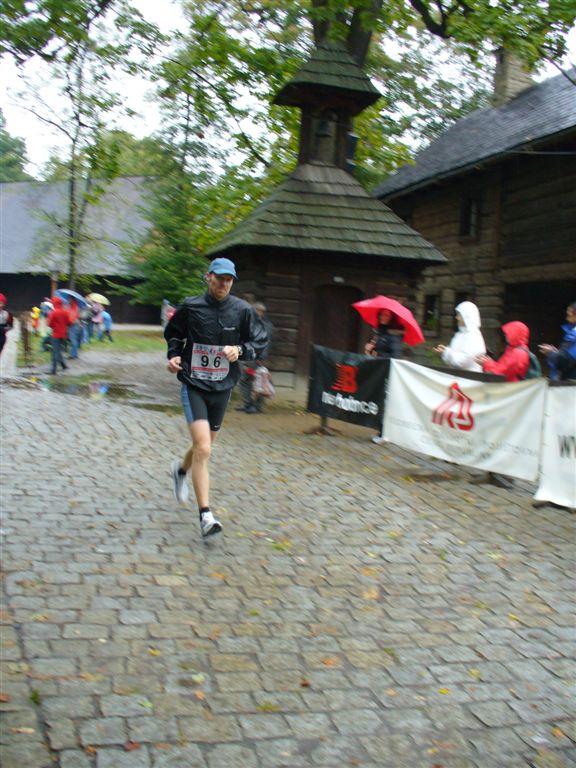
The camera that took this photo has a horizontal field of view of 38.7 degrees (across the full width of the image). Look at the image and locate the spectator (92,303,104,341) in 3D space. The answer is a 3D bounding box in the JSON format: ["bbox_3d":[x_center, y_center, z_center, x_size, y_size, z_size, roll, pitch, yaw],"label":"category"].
[{"bbox_3d":[-8.501,-2.710,36.918,0.400,1.660,0.500,-1,6,-37],"label":"spectator"}]

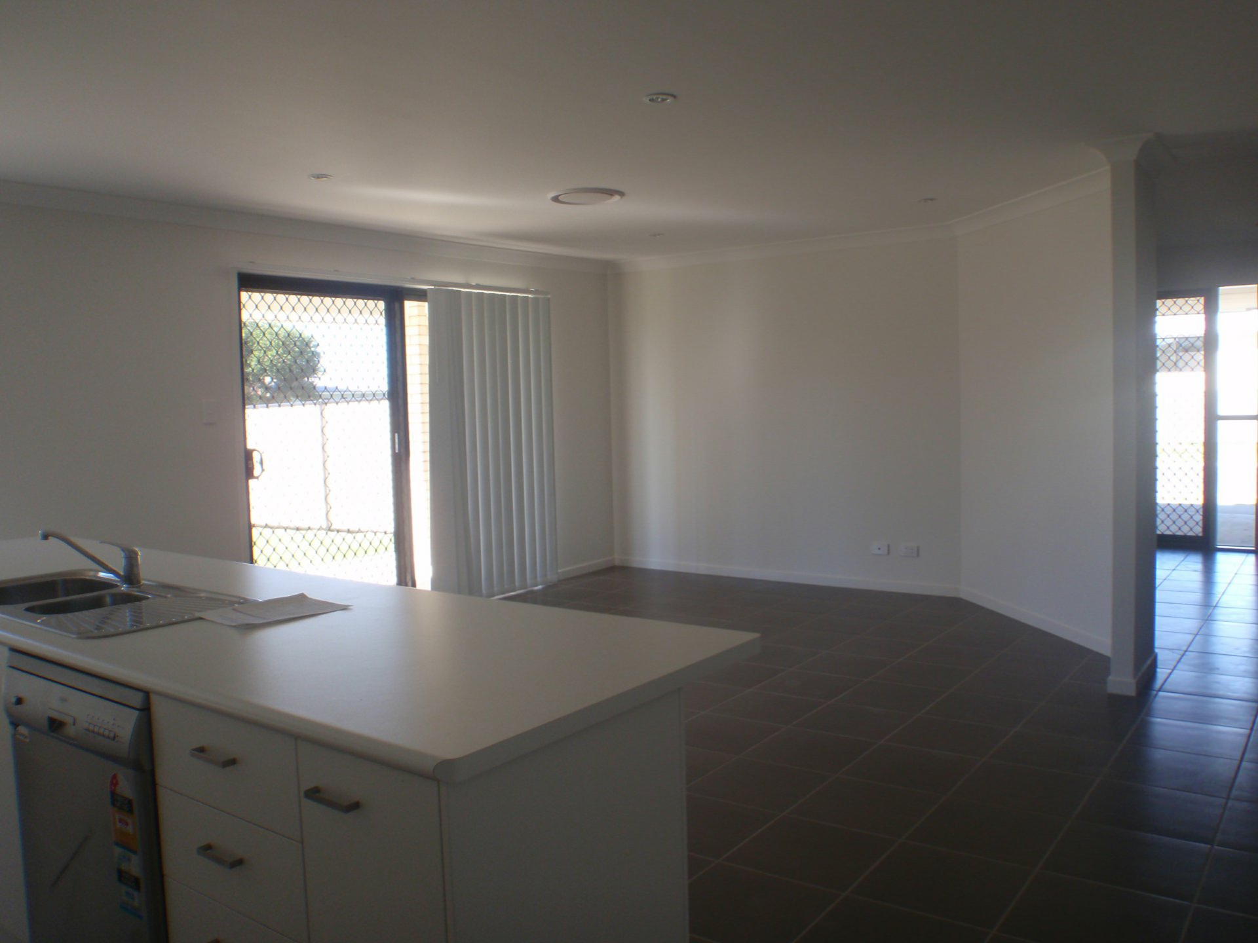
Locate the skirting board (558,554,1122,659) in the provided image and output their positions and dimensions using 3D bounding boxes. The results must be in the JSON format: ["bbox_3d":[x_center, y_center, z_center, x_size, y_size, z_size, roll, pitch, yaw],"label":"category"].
[{"bbox_3d":[1.140,0.826,6.696,4.110,0.067,1.277,1,5,36],"label":"skirting board"}]

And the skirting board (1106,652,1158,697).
[{"bbox_3d":[2.300,0.920,4.634,0.116,0.067,0.539,1,5,36],"label":"skirting board"}]

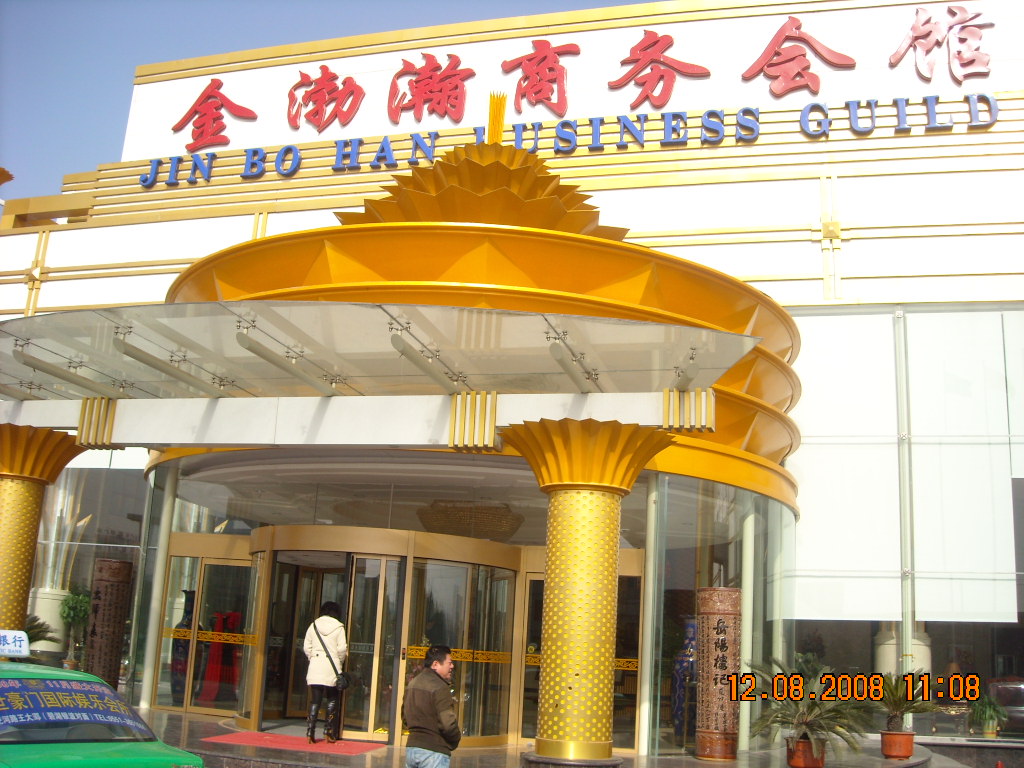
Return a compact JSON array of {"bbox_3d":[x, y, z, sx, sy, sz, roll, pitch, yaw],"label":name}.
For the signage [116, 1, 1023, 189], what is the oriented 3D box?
[{"bbox_3d":[0.160,-5.181,18.684,15.957,2.430,0.300,-1,-14,16],"label":"signage"}]

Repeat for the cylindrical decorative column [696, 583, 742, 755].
[{"bbox_3d":[2.606,3.592,12.955,0.570,2.100,0.570,-1,-14,16],"label":"cylindrical decorative column"}]

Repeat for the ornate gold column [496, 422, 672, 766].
[{"bbox_3d":[0.643,1.978,9.701,1.660,3.050,1.660,-1,-14,16],"label":"ornate gold column"}]

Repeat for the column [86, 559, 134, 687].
[{"bbox_3d":[-6.017,3.683,15.521,0.570,2.080,0.570,-1,-14,16],"label":"column"}]

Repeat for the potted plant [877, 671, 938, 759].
[{"bbox_3d":[5.147,4.303,13.494,0.900,1.100,0.850,-1,-14,16],"label":"potted plant"}]

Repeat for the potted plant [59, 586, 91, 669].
[{"bbox_3d":[-8.086,4.484,18.922,0.620,1.570,0.620,-1,-14,16],"label":"potted plant"}]

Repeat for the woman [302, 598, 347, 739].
[{"bbox_3d":[-2.199,3.408,12.313,0.520,1.660,0.380,-1,-14,18],"label":"woman"}]

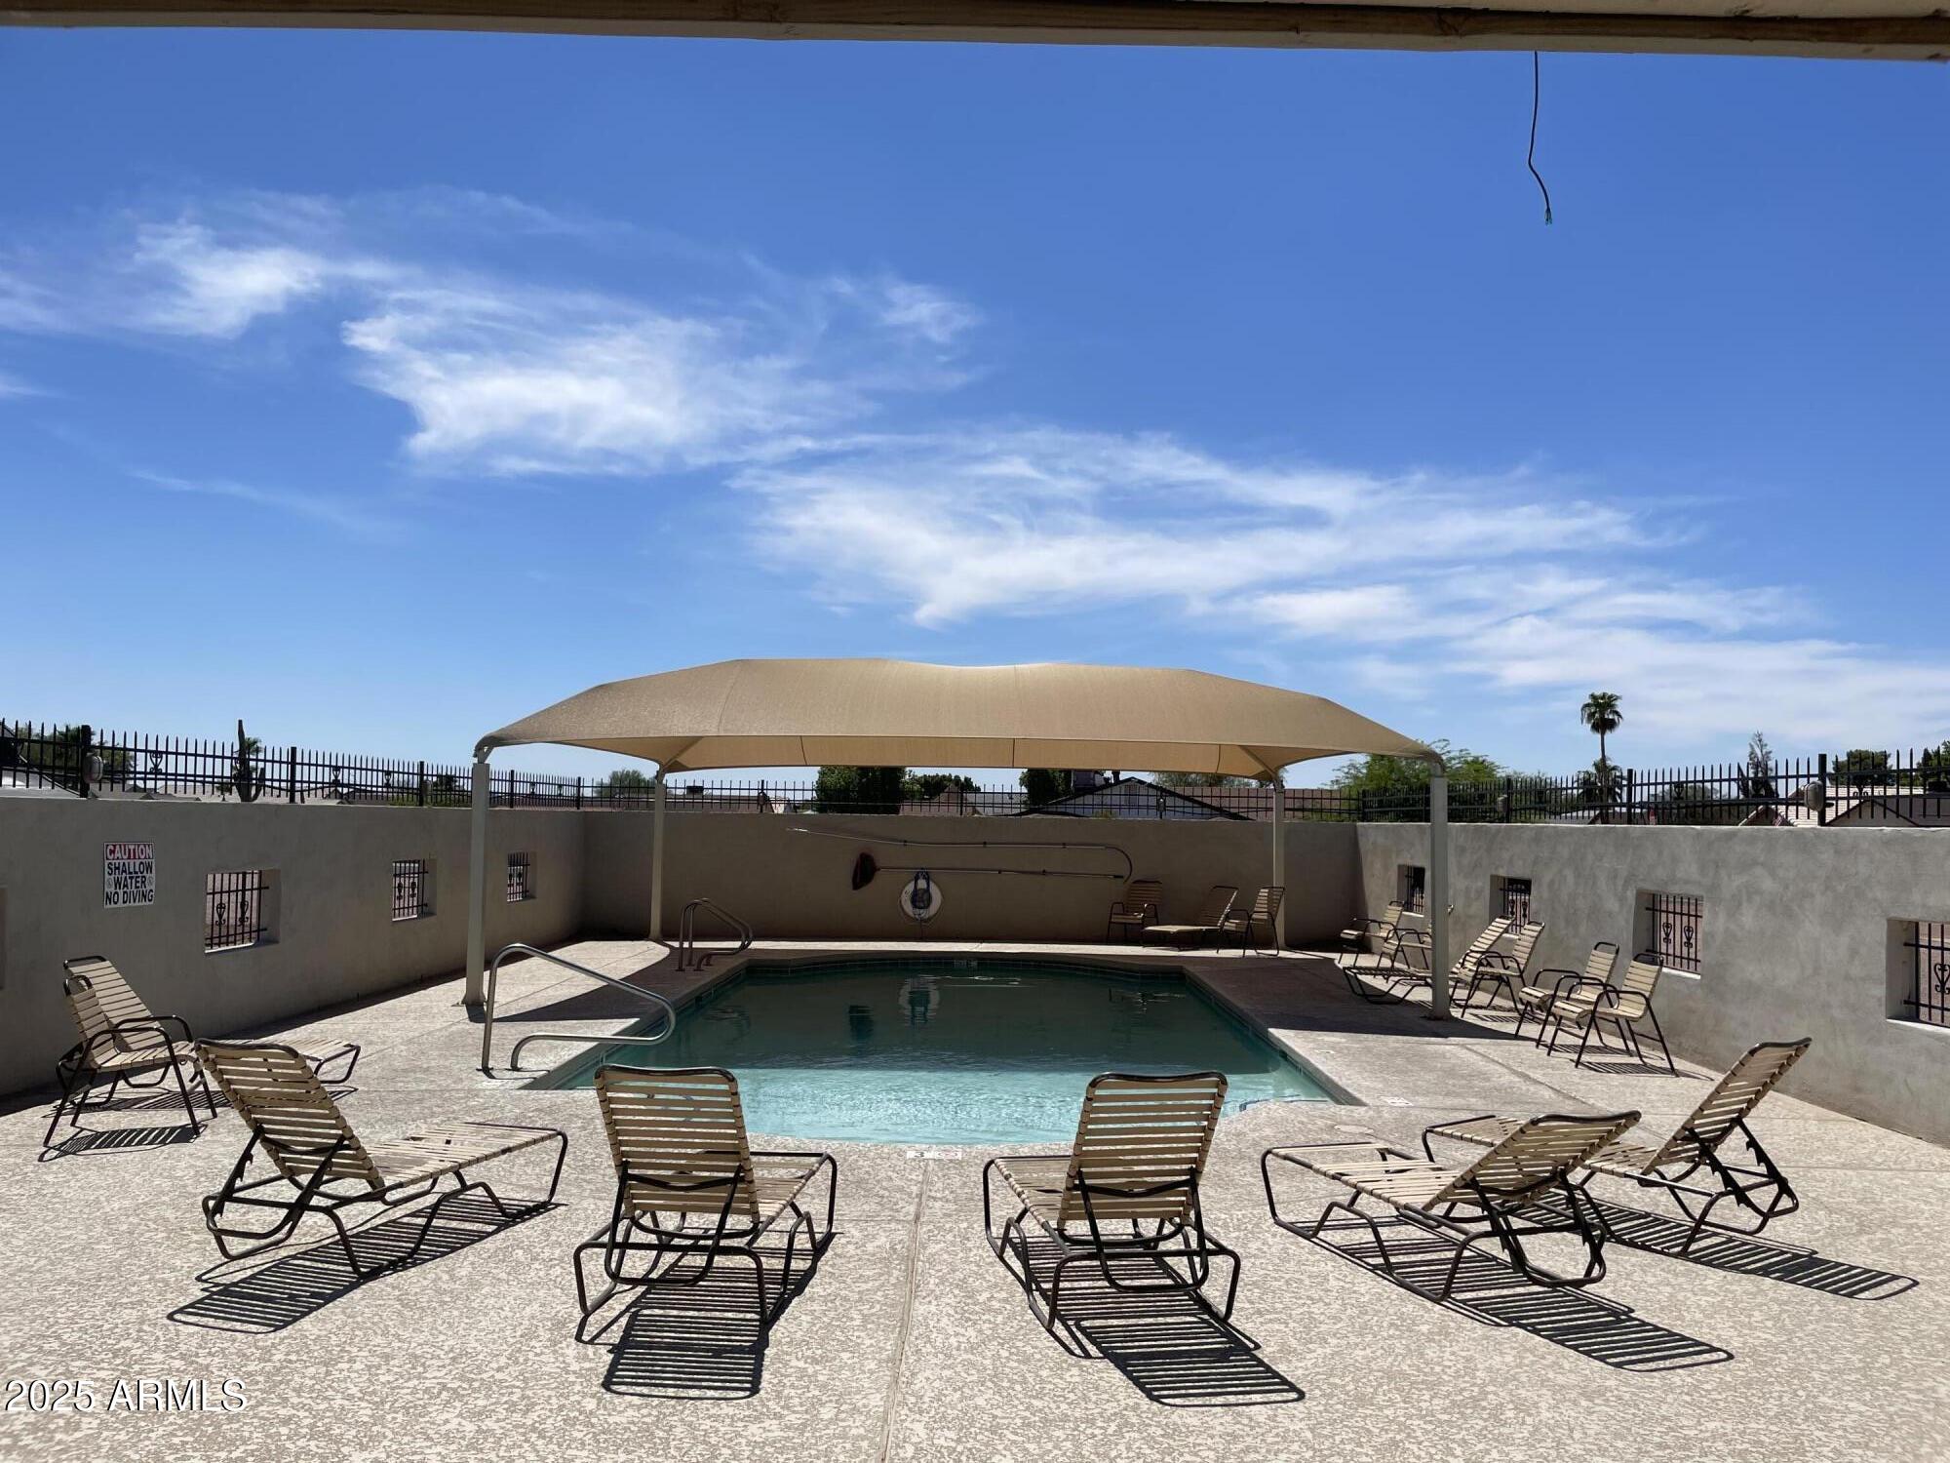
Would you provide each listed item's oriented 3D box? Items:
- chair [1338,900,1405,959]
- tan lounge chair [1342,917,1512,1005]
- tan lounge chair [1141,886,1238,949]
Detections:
[{"bbox_3d":[5.170,2.611,18.977,0.752,0.858,0.575,1,-4,-2],"label":"chair"},{"bbox_3d":[4.682,2.344,15.145,1.610,0.899,0.670,1,-4,6],"label":"tan lounge chair"},{"bbox_3d":[3.094,2.717,21.237,1.630,0.870,0.660,4,-4,-37],"label":"tan lounge chair"}]

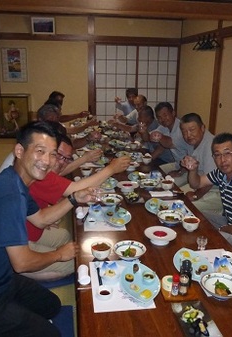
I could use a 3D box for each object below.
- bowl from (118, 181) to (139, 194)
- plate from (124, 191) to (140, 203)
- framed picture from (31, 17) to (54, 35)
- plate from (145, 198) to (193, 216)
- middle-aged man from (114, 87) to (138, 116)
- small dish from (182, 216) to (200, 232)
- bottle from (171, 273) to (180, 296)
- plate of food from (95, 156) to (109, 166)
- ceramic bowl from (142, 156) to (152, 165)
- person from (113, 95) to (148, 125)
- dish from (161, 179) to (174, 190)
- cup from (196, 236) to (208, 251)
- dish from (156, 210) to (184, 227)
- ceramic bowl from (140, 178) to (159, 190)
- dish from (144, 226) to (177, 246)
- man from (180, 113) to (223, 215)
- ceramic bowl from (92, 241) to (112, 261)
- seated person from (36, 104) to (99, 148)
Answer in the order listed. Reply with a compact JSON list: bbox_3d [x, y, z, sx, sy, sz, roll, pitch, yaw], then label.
[{"bbox_3d":[0.106,0.166,2.714,0.188,0.057,0.188,1,17,0],"label":"bowl"},{"bbox_3d":[0.138,0.211,2.589,0.140,0.045,0.180,-1,17,-8],"label":"plate"},{"bbox_3d":[-1.399,-2.760,6.315,0.450,0.300,0.030,-1,25,-7],"label":"framed picture"},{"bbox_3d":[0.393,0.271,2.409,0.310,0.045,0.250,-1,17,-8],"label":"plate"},{"bbox_3d":[0.271,-0.776,5.398,0.750,0.970,0.580,-8,20,-28],"label":"middle-aged man"},{"bbox_3d":[0.487,0.370,2.125,0.114,0.069,0.114,1,17,0],"label":"small dish"},{"bbox_3d":[0.278,0.539,1.507,0.035,0.105,0.035,-1,17,-7],"label":"bottle"},{"bbox_3d":[-0.173,-0.095,3.678,0.190,0.050,0.280,-2,17,-8],"label":"plate of food"},{"bbox_3d":[0.340,-0.097,3.682,0.114,0.069,0.114,1,17,0],"label":"ceramic bowl"},{"bbox_3d":[0.370,-0.606,4.927,0.770,0.960,0.570,-6,18,-22],"label":"person"},{"bbox_3d":[0.441,0.147,2.779,0.107,0.066,0.107,1,17,0],"label":"dish"},{"bbox_3d":[0.502,0.438,1.909,0.062,0.064,0.062,1,17,0],"label":"cup"},{"bbox_3d":[0.367,0.347,2.211,0.180,0.060,0.180,1,17,0],"label":"dish"},{"bbox_3d":[0.298,0.149,2.872,0.182,0.060,0.182,1,17,0],"label":"ceramic bowl"},{"bbox_3d":[0.263,0.412,1.933,0.194,0.052,0.194,1,17,0],"label":"dish"},{"bbox_3d":[0.781,0.007,2.953,0.640,0.980,0.720,15,22,39],"label":"man"},{"bbox_3d":[-0.082,0.461,1.792,0.112,0.068,0.112,1,17,0],"label":"ceramic bowl"},{"bbox_3d":[-0.719,-0.360,4.171,0.840,0.920,0.560,-1,17,-7],"label":"seated person"}]

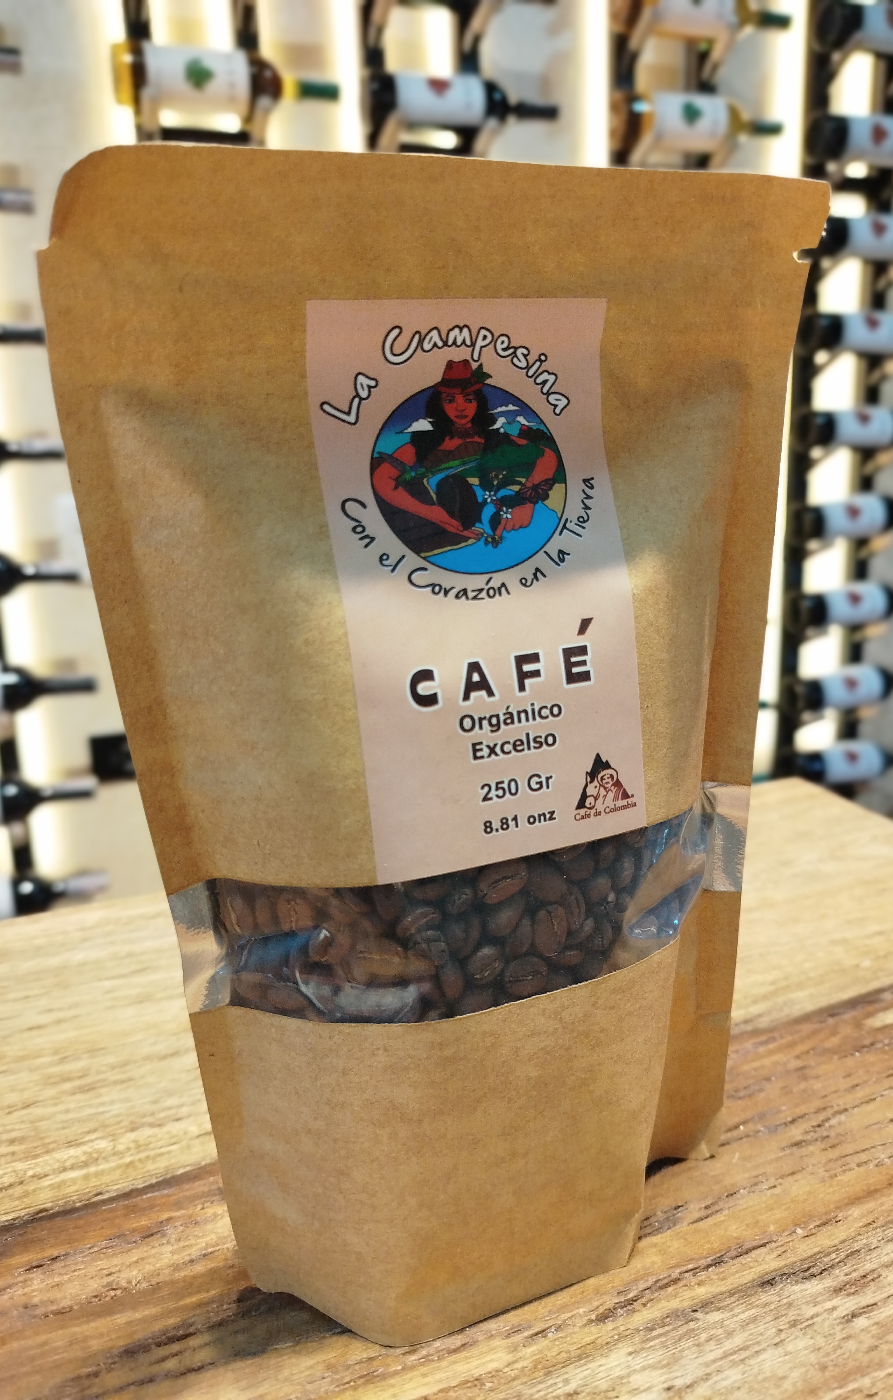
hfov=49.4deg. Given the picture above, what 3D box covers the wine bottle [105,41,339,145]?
[{"bbox_3d":[-0.302,-0.858,1.348,0.300,0.076,0.076,-7,13,-19],"label":"wine bottle"}]

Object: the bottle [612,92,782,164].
[{"bbox_3d":[0.419,-0.947,1.594,0.300,0.076,0.076,-7,14,-19],"label":"bottle"}]

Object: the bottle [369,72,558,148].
[{"bbox_3d":[0.030,-0.899,1.461,0.300,0.076,0.076,-6,13,-19],"label":"bottle"}]

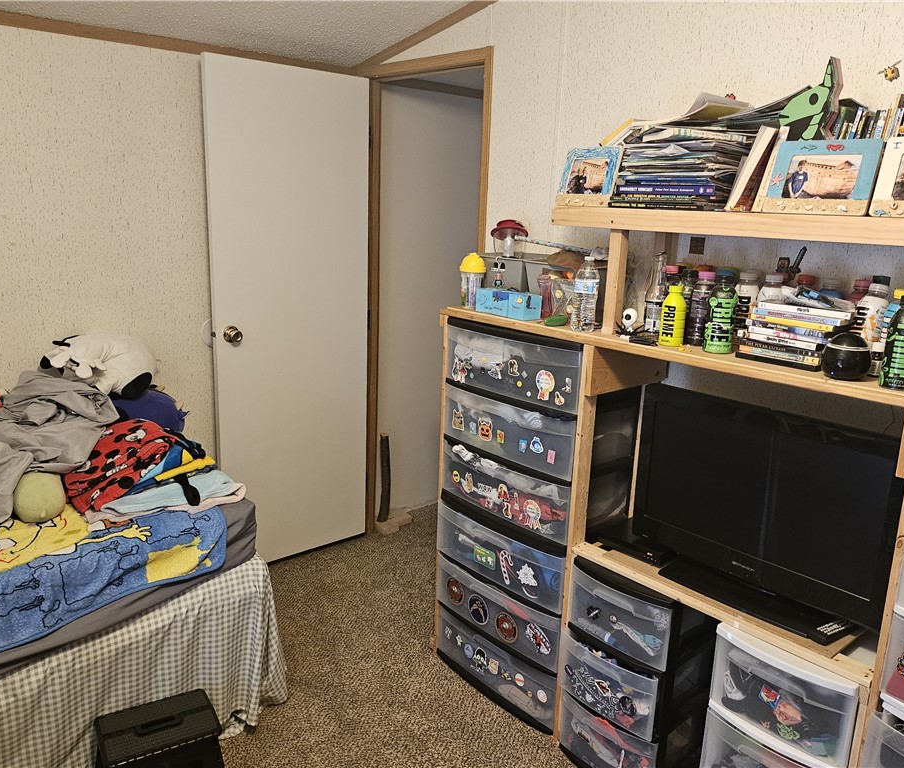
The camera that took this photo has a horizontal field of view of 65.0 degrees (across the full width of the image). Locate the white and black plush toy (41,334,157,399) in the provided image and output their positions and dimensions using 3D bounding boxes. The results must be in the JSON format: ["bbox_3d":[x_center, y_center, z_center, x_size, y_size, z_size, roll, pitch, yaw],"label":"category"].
[{"bbox_3d":[-1.231,-0.058,2.480,0.230,0.205,0.350,10,16,30],"label":"white and black plush toy"}]

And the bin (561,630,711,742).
[{"bbox_3d":[0.540,0.823,2.106,0.360,0.188,0.345,-11,19,-42],"label":"bin"}]

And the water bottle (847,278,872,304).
[{"bbox_3d":[0.970,-0.152,1.696,0.073,0.187,0.073,-10,18,-43],"label":"water bottle"}]

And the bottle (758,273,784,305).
[{"bbox_3d":[0.840,-0.193,1.875,0.073,0.185,0.073,8,15,23],"label":"bottle"}]

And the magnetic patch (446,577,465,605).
[{"bbox_3d":[0.014,0.689,2.354,0.008,0.089,0.089,-7,16,-36],"label":"magnetic patch"}]

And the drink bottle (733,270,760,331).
[{"bbox_3d":[0.801,-0.211,1.943,0.073,0.185,0.073,8,15,21],"label":"drink bottle"}]

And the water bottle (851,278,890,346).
[{"bbox_3d":[0.943,-0.126,1.592,0.073,0.187,0.073,-10,18,-43],"label":"water bottle"}]

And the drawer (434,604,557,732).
[{"bbox_3d":[0.236,0.896,2.413,0.380,0.187,0.525,-10,18,-43],"label":"drawer"}]

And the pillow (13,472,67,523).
[{"bbox_3d":[-1.091,0.298,1.881,0.145,0.135,0.150,-6,16,-31],"label":"pillow"}]

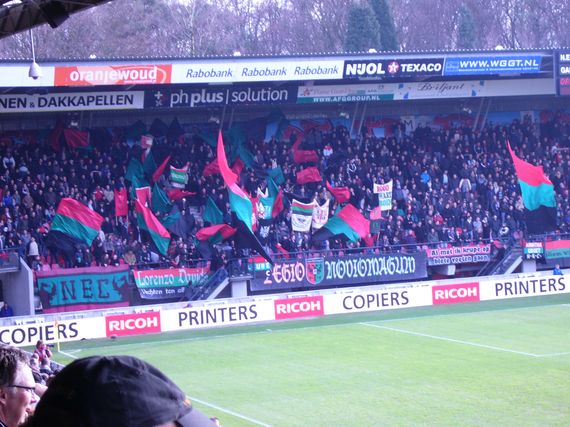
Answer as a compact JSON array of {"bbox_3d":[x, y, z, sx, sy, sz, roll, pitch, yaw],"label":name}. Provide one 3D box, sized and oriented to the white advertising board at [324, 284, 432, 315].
[{"bbox_3d":[4.848,4.477,89.063,6.188,0.980,0.100,-4,2,-23],"label":"white advertising board"}]

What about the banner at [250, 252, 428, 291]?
[{"bbox_3d":[2.853,3.093,92.151,10.600,1.400,0.060,-4,2,-26],"label":"banner"}]

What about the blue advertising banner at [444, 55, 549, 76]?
[{"bbox_3d":[11.532,-8.244,96.182,6.442,1.000,0.100,-4,16,-26],"label":"blue advertising banner"}]

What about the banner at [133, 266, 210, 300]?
[{"bbox_3d":[-5.753,3.538,87.986,4.200,1.500,0.060,-4,2,-26],"label":"banner"}]

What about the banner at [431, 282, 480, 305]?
[{"bbox_3d":[8.975,4.216,90.841,2.852,0.980,0.100,-4,2,-22],"label":"banner"}]

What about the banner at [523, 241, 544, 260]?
[{"bbox_3d":[14.027,2.145,97.553,1.300,1.020,0.060,-4,2,-26],"label":"banner"}]

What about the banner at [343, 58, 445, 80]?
[{"bbox_3d":[5.864,-7.852,93.440,6.174,1.000,0.100,-4,16,-26],"label":"banner"}]

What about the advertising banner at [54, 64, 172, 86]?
[{"bbox_3d":[-8.572,-6.925,86.457,6.187,1.000,0.100,-4,16,-26],"label":"advertising banner"}]

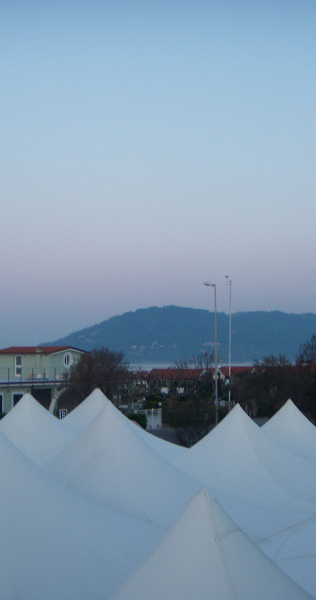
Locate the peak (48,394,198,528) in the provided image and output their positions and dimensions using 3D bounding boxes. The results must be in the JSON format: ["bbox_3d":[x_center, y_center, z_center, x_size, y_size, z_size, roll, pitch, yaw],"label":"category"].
[{"bbox_3d":[-0.980,2.954,17.437,3.500,1.790,3.500,-2,-5,27],"label":"peak"}]

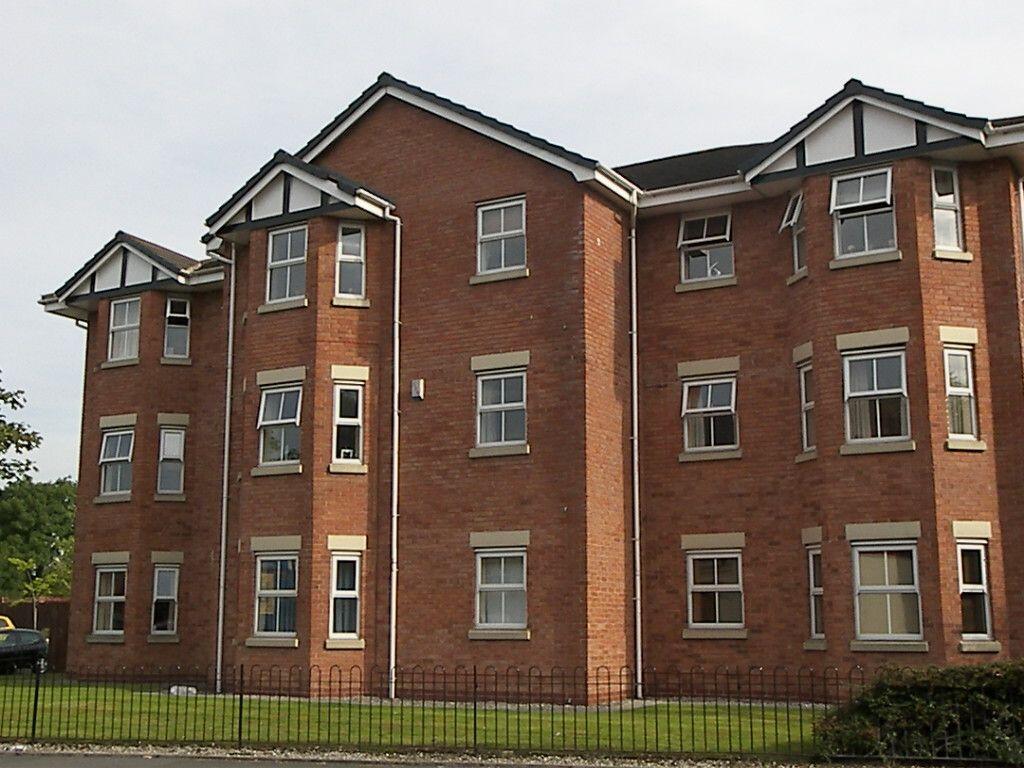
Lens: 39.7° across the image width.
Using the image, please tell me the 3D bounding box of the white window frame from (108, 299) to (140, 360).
[{"bbox_3d":[-7.713,-1.079,28.298,0.880,1.220,0.080,-6,-11,30],"label":"white window frame"}]

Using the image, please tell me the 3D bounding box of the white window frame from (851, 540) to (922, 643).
[{"bbox_3d":[5.142,2.829,19.430,0.940,1.330,0.100,-6,-12,34],"label":"white window frame"}]

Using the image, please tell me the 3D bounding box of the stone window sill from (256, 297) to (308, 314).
[{"bbox_3d":[-3.711,-1.244,23.142,1.051,0.130,0.150,-6,-12,34],"label":"stone window sill"}]

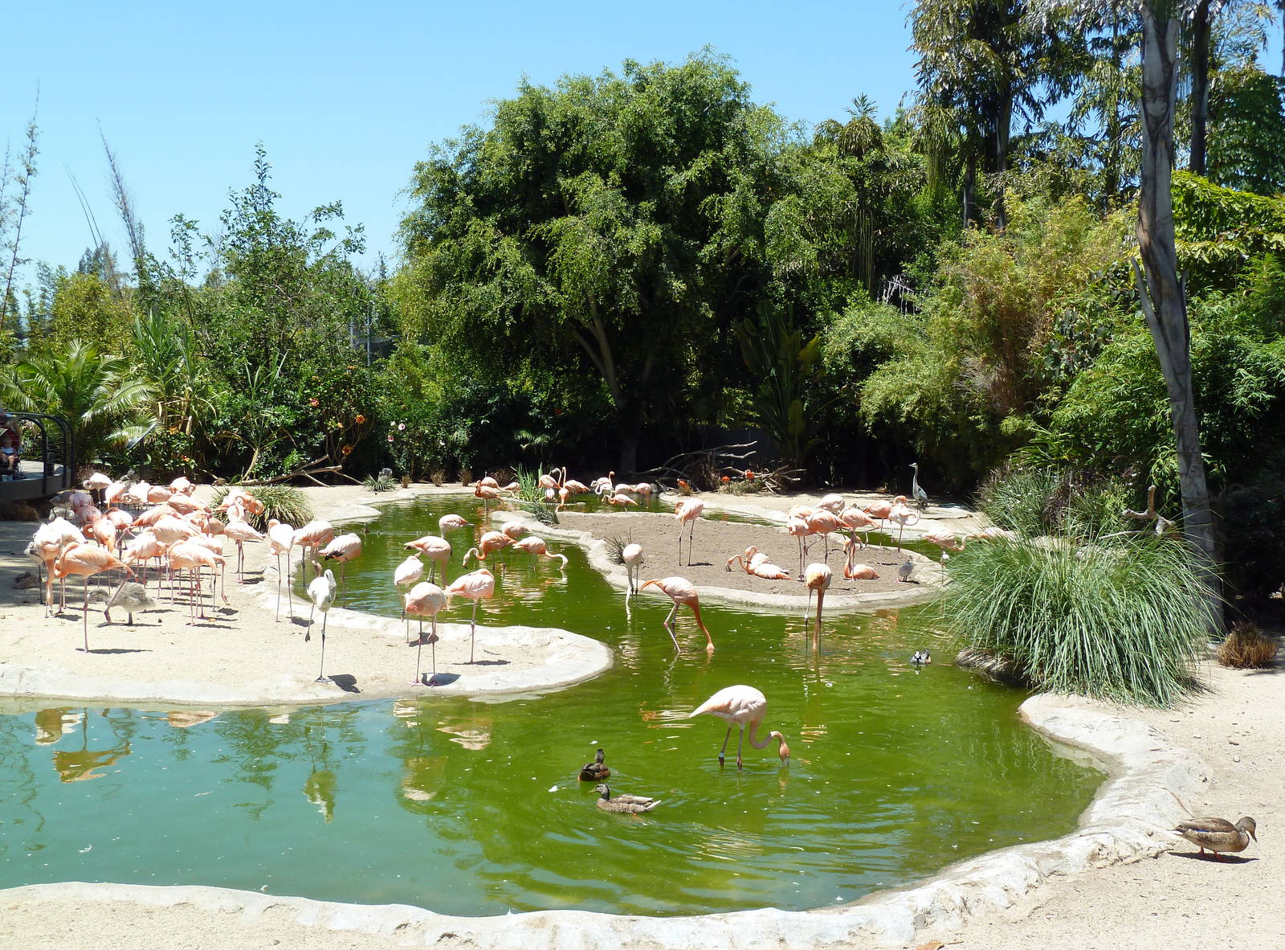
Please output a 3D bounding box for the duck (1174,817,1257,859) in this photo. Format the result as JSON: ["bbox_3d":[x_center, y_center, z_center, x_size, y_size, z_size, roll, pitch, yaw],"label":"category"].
[{"bbox_3d":[3.216,2.037,8.337,0.460,0.220,0.170,2,4,9],"label":"duck"}]

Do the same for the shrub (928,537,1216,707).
[{"bbox_3d":[3.915,1.173,13.404,2.450,1.250,2.300,2,4,0],"label":"shrub"}]

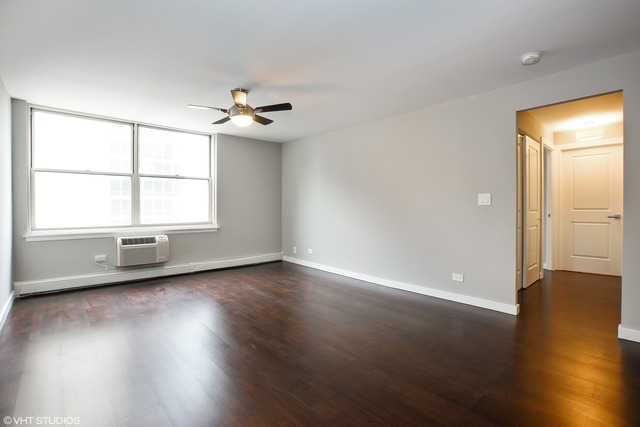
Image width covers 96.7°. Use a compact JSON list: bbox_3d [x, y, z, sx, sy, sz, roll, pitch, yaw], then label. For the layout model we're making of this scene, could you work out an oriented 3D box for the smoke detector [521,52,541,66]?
[{"bbox_3d":[1.788,-1.306,2.413,0.140,0.048,0.140,-1,2,-39],"label":"smoke detector"}]

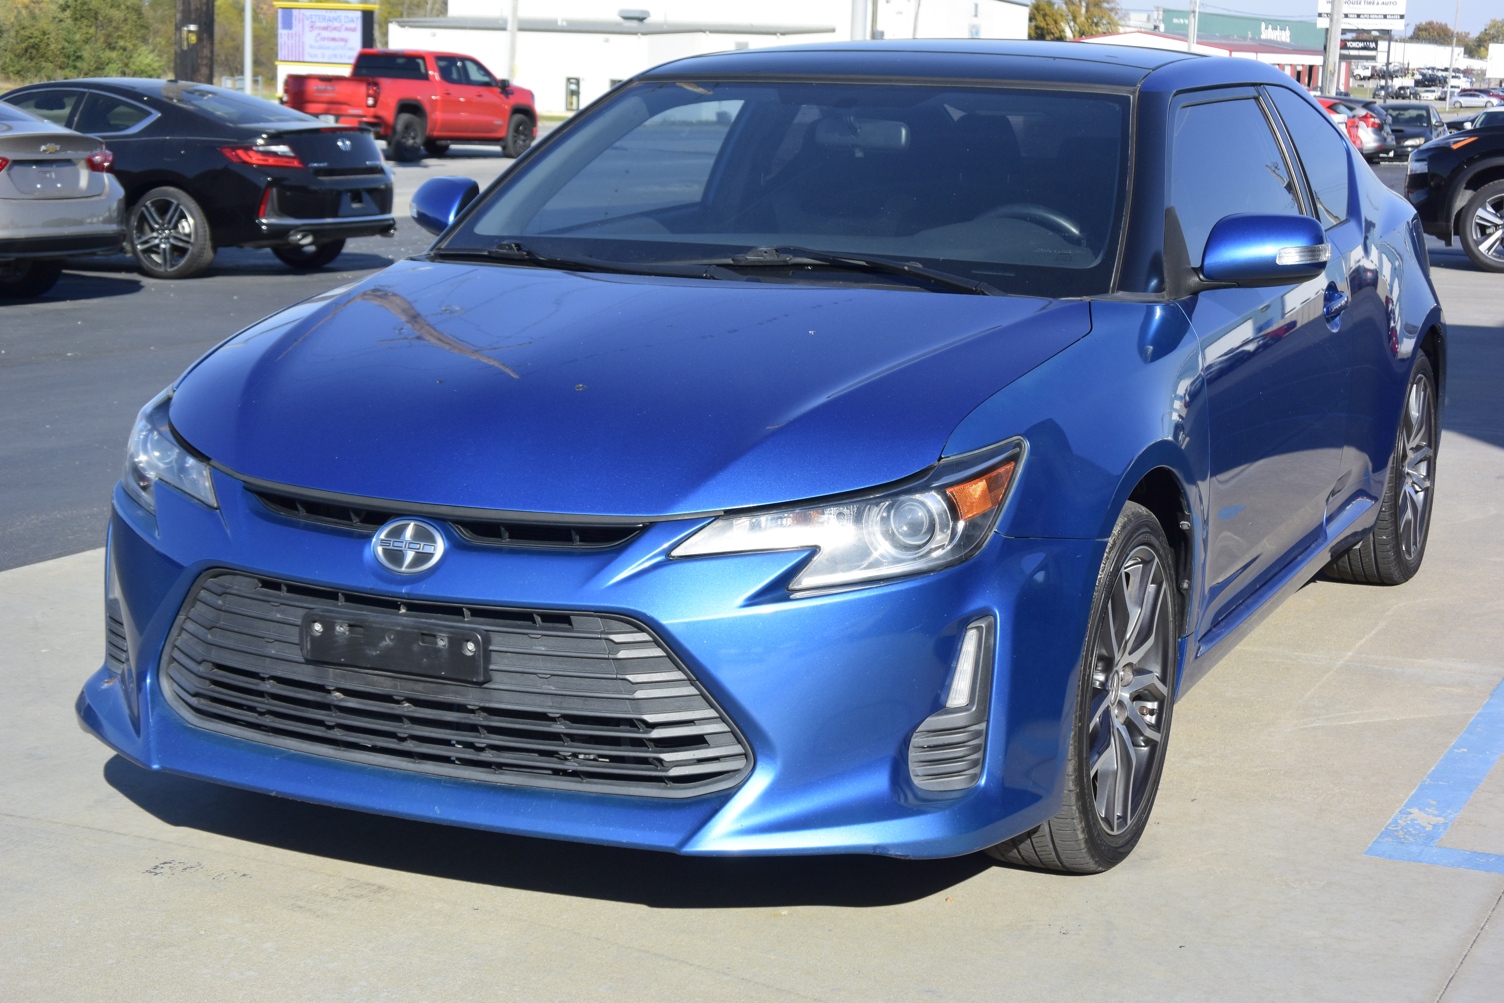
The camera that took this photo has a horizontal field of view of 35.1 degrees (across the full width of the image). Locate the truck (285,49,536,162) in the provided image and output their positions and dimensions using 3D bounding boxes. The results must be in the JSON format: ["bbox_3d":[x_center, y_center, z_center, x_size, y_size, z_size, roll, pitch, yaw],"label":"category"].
[{"bbox_3d":[-6.207,-7.388,44.386,2.060,1.920,5.880,6,11,25],"label":"truck"}]

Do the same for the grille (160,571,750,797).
[{"bbox_3d":[-0.514,0.269,3.625,1.070,0.275,0.140,6,11,25],"label":"grille"}]

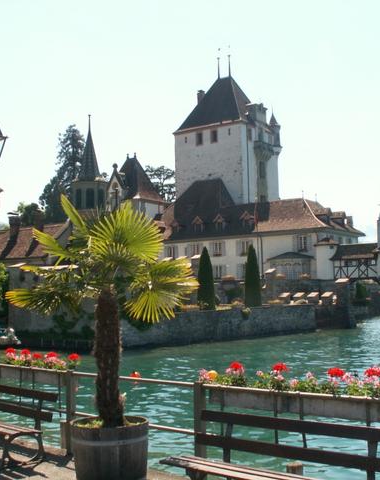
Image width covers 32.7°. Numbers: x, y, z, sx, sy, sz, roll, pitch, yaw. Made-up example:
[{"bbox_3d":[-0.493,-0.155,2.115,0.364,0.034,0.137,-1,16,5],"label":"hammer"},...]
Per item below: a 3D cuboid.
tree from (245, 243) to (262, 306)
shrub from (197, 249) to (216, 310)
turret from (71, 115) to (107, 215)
[{"bbox_3d":[4.763,2.715,48.642,1.350,4.766,1.350,-1,-5,0],"label":"tree"},{"bbox_3d":[1.194,2.800,46.934,1.350,4.671,1.350,-1,-5,0],"label":"shrub"},{"bbox_3d":[-12.694,-9.449,81.180,4.500,12.345,4.500,-5,-6,35],"label":"turret"}]

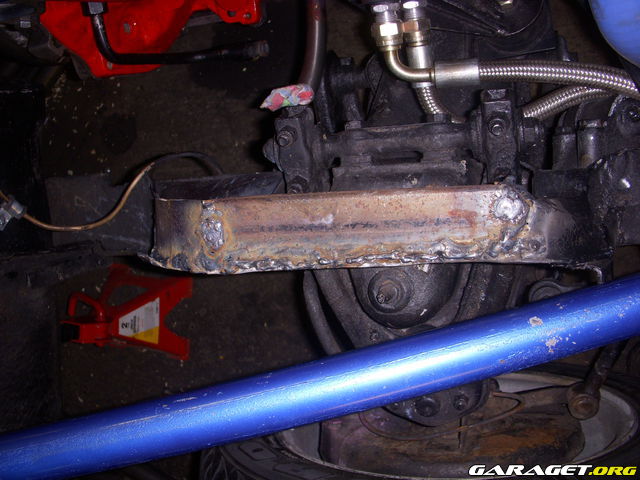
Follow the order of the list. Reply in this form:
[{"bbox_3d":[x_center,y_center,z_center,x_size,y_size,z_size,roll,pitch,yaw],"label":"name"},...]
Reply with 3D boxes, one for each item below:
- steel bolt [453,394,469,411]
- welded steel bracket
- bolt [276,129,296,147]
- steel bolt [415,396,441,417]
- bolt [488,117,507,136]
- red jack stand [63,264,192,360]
[{"bbox_3d":[0.162,0.187,0.810,0.017,0.016,0.017,2,111,5],"label":"steel bolt"},{"bbox_3d":[0.047,-0.011,0.765,0.490,0.070,0.085,-1,90,13],"label":"welded steel bracket"},{"bbox_3d":[-0.040,-0.122,0.840,0.021,0.020,0.021,2,111,5],"label":"bolt"},{"bbox_3d":[0.124,0.192,0.810,0.026,0.016,0.027,2,111,5],"label":"steel bolt"},{"bbox_3d":[0.205,-0.131,0.810,0.020,0.020,0.020,2,111,5],"label":"bolt"},{"bbox_3d":[-0.373,0.146,1.267,0.182,0.280,0.168,5,91,13],"label":"red jack stand"}]

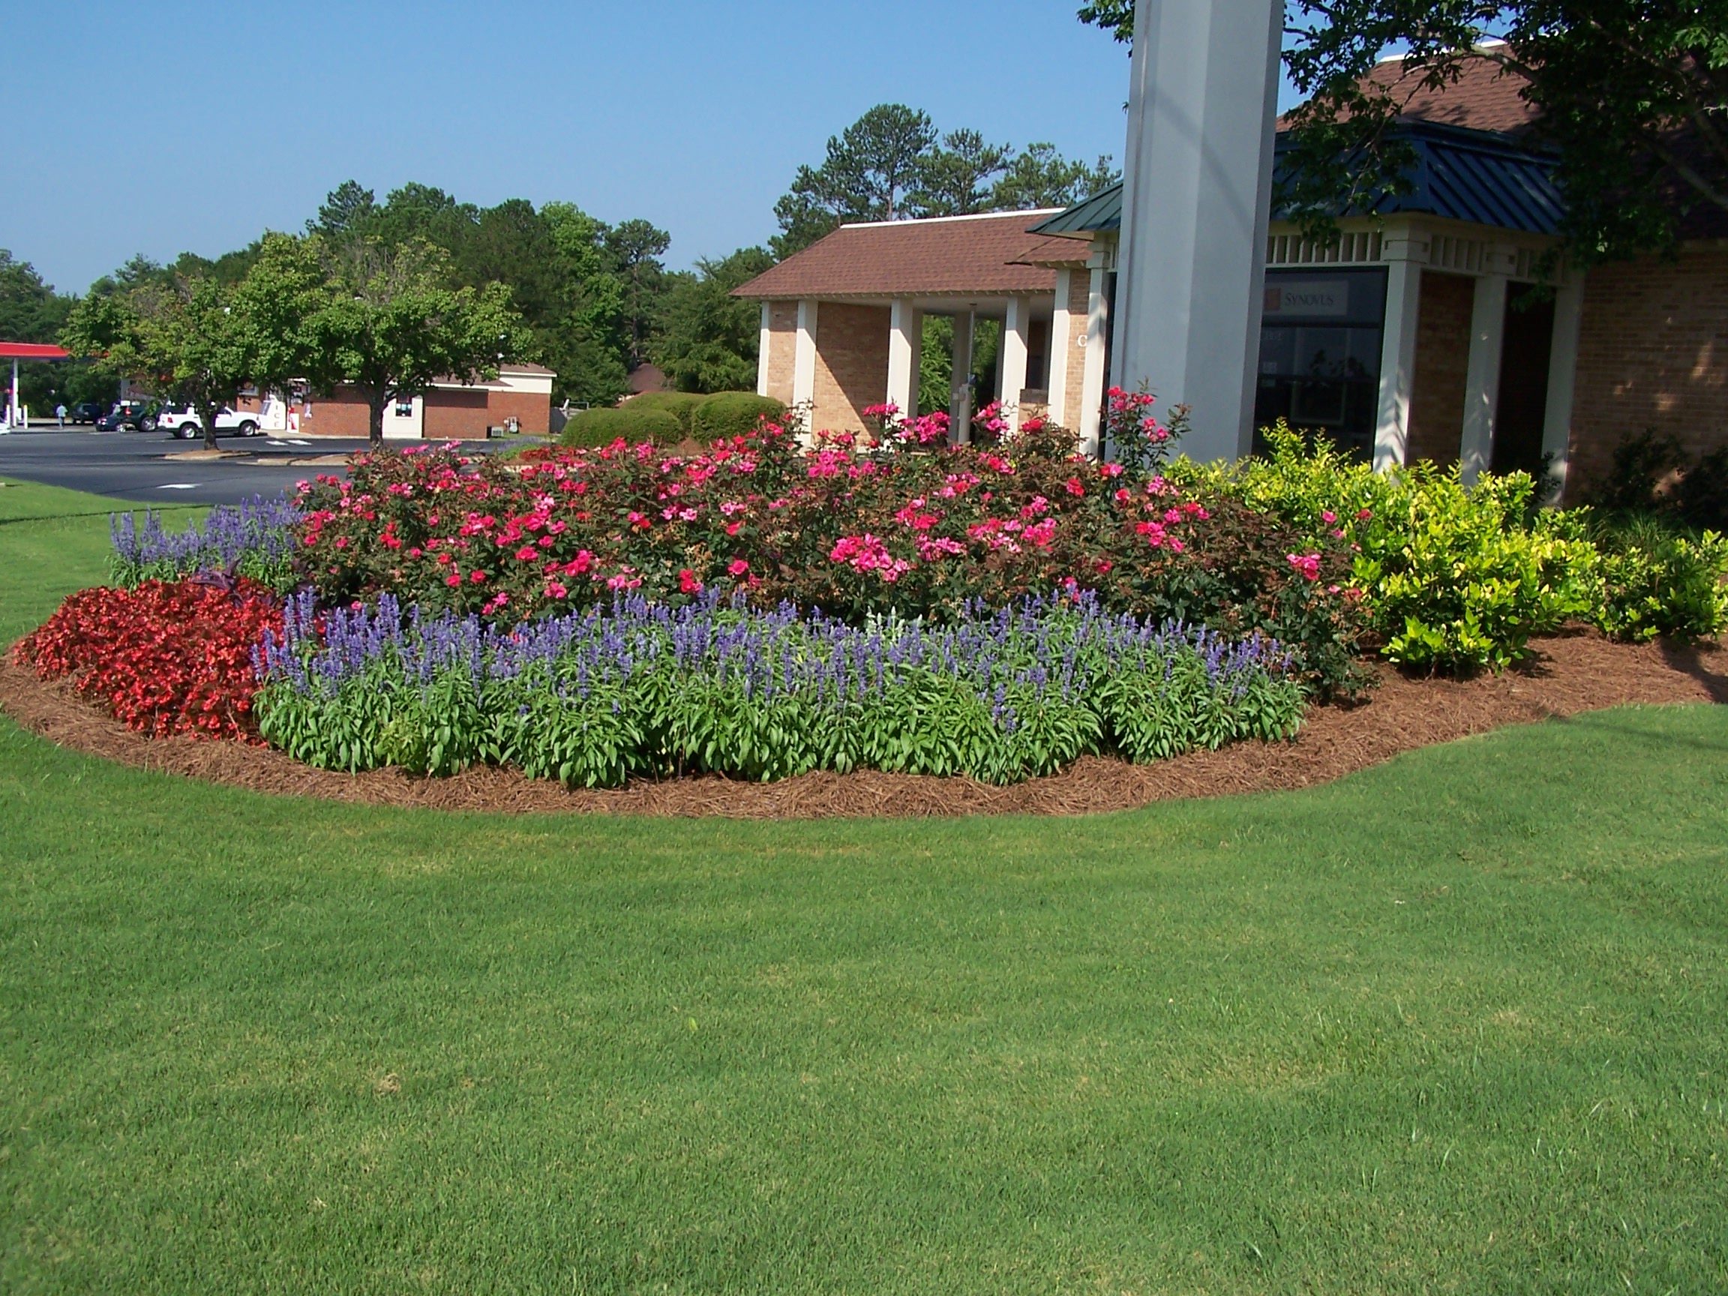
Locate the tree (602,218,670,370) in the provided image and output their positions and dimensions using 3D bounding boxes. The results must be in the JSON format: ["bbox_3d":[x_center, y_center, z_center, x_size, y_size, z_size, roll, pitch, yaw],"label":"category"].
[{"bbox_3d":[-16.285,-24.740,135.000,5.200,12.000,5.200,3,7,0],"label":"tree"}]

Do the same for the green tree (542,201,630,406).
[{"bbox_3d":[-17.843,-21.750,122.000,5.800,13.800,5.800,3,7,0],"label":"green tree"}]

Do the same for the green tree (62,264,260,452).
[{"bbox_3d":[-28.153,-11.629,76.000,7.500,7.500,7.300,3,7,0],"label":"green tree"}]

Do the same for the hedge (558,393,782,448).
[{"bbox_3d":[-3.537,-4.245,35.500,4.000,1.150,2.300,0,7,-20],"label":"hedge"}]

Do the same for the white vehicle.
[{"bbox_3d":[-31.863,-11.093,92.500,4.800,1.800,1.870,-2,8,-37],"label":"white vehicle"}]

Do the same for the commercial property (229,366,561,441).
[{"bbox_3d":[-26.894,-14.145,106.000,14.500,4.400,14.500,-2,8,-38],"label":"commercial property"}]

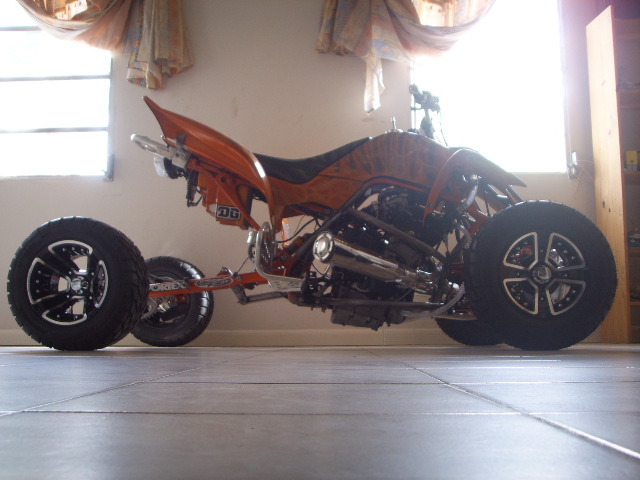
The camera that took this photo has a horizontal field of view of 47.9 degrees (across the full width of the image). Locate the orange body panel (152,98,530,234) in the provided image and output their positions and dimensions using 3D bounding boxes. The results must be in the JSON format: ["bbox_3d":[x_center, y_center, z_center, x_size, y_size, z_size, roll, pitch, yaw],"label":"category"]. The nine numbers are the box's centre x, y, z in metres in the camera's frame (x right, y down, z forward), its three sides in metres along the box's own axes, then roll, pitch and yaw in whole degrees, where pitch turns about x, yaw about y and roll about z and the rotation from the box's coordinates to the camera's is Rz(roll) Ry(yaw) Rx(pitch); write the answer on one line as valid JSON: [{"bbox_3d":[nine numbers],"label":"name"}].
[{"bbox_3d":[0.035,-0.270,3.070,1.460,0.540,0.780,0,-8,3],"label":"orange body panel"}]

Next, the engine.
[{"bbox_3d":[0.260,0.085,2.990,0.510,0.560,0.420,0,-8,3],"label":"engine"}]

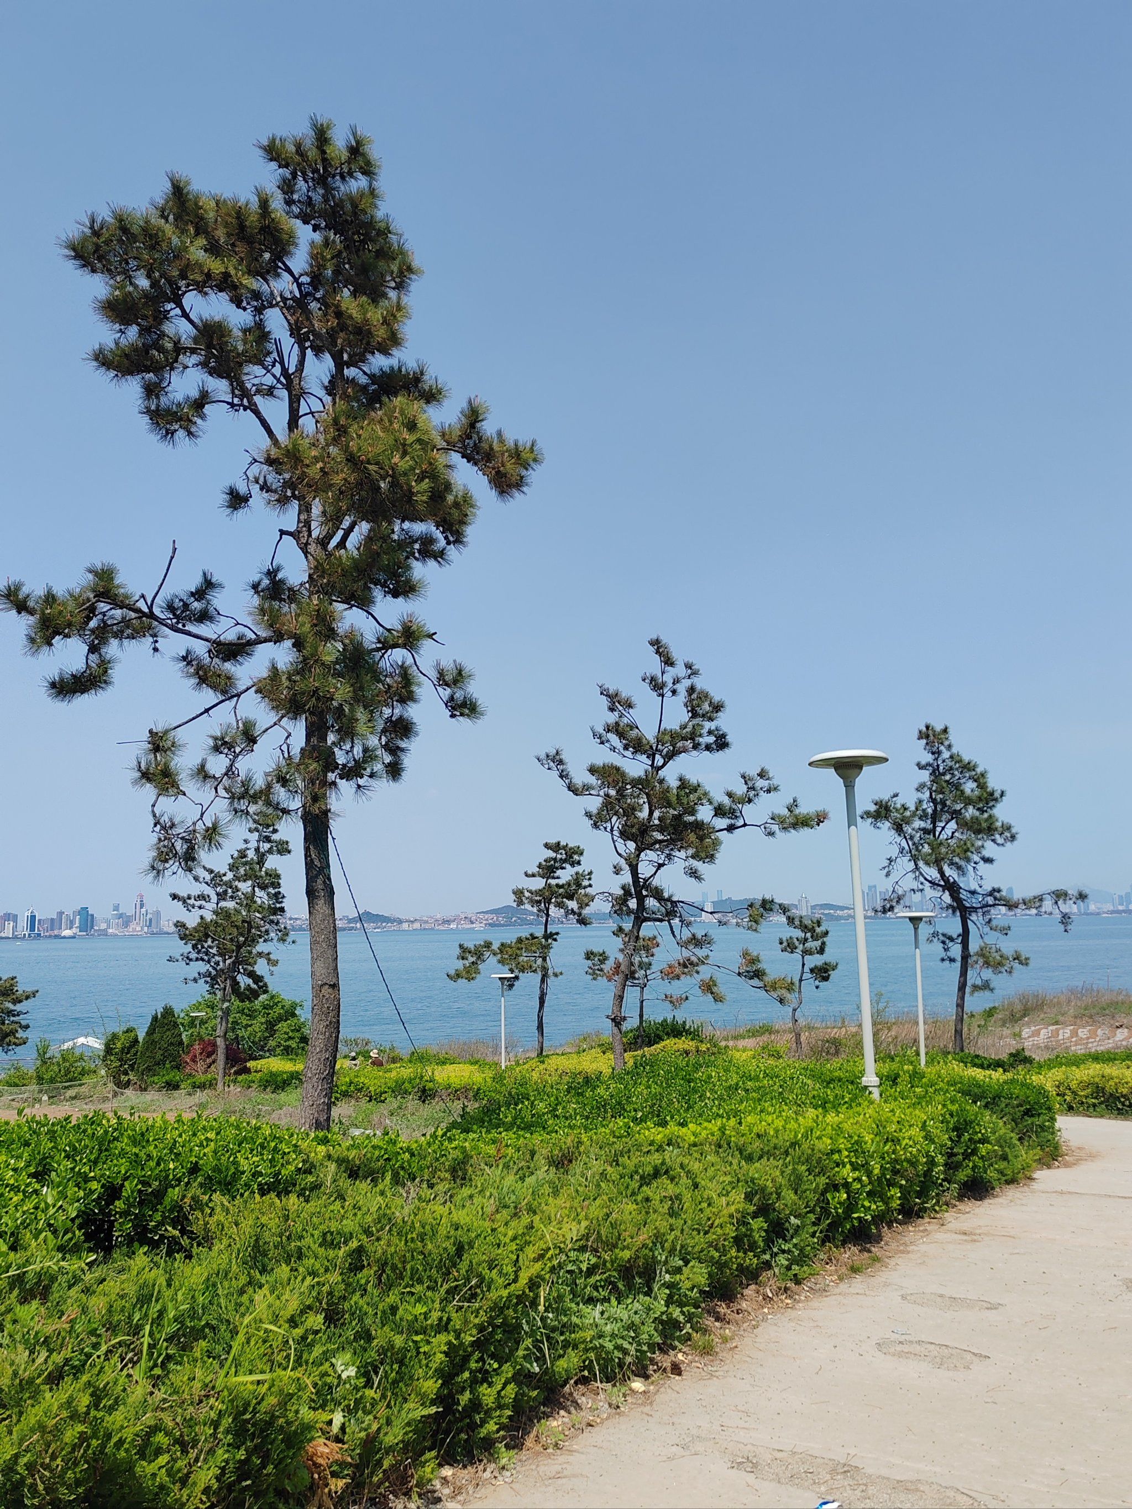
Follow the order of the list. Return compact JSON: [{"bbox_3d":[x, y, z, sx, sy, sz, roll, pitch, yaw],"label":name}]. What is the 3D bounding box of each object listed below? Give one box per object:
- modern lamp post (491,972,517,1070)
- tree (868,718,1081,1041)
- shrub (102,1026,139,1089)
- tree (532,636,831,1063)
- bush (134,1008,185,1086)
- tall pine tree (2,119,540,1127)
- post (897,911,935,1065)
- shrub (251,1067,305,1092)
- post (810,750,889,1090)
[{"bbox_3d":[-1.788,7.924,34.002,0.700,3.230,0.700,-1,-8,-3],"label":"modern lamp post"},{"bbox_3d":[8.477,2.861,24.510,4.270,7.070,4.200,-4,-9,19],"label":"tree"},{"bbox_3d":[-11.517,7.848,30.500,0.890,1.580,0.950,2,-9,-20],"label":"shrub"},{"bbox_3d":[1.971,1.722,20.014,4.820,7.610,4.400,-2,-8,5],"label":"tree"},{"bbox_3d":[-10.697,7.695,31.001,1.230,2.090,1.300,2,-9,-19],"label":"bush"},{"bbox_3d":[-2.816,-1.505,11.243,4.960,9.890,4.800,1,-8,-14],"label":"tall pine tree"},{"bbox_3d":[6.520,4.515,21.702,0.700,3.240,0.700,-3,-8,16],"label":"post"},{"bbox_3d":[-7.210,8.155,29.500,1.290,0.600,1.000,1,-8,-14],"label":"shrub"},{"bbox_3d":[2.584,1.617,10.305,0.700,3.360,0.700,-3,-8,14],"label":"post"}]

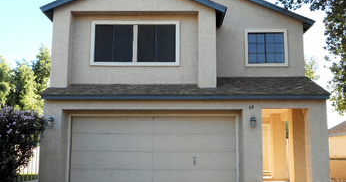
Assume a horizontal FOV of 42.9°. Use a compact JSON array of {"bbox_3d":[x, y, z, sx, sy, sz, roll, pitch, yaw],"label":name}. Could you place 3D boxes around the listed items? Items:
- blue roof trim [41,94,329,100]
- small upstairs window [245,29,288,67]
[{"bbox_3d":[0.354,0.173,12.140,7.925,0.140,0.080,0,-7,0],"label":"blue roof trim"},{"bbox_3d":[3.069,-1.400,14.374,1.390,1.260,0.100,0,-7,0],"label":"small upstairs window"}]

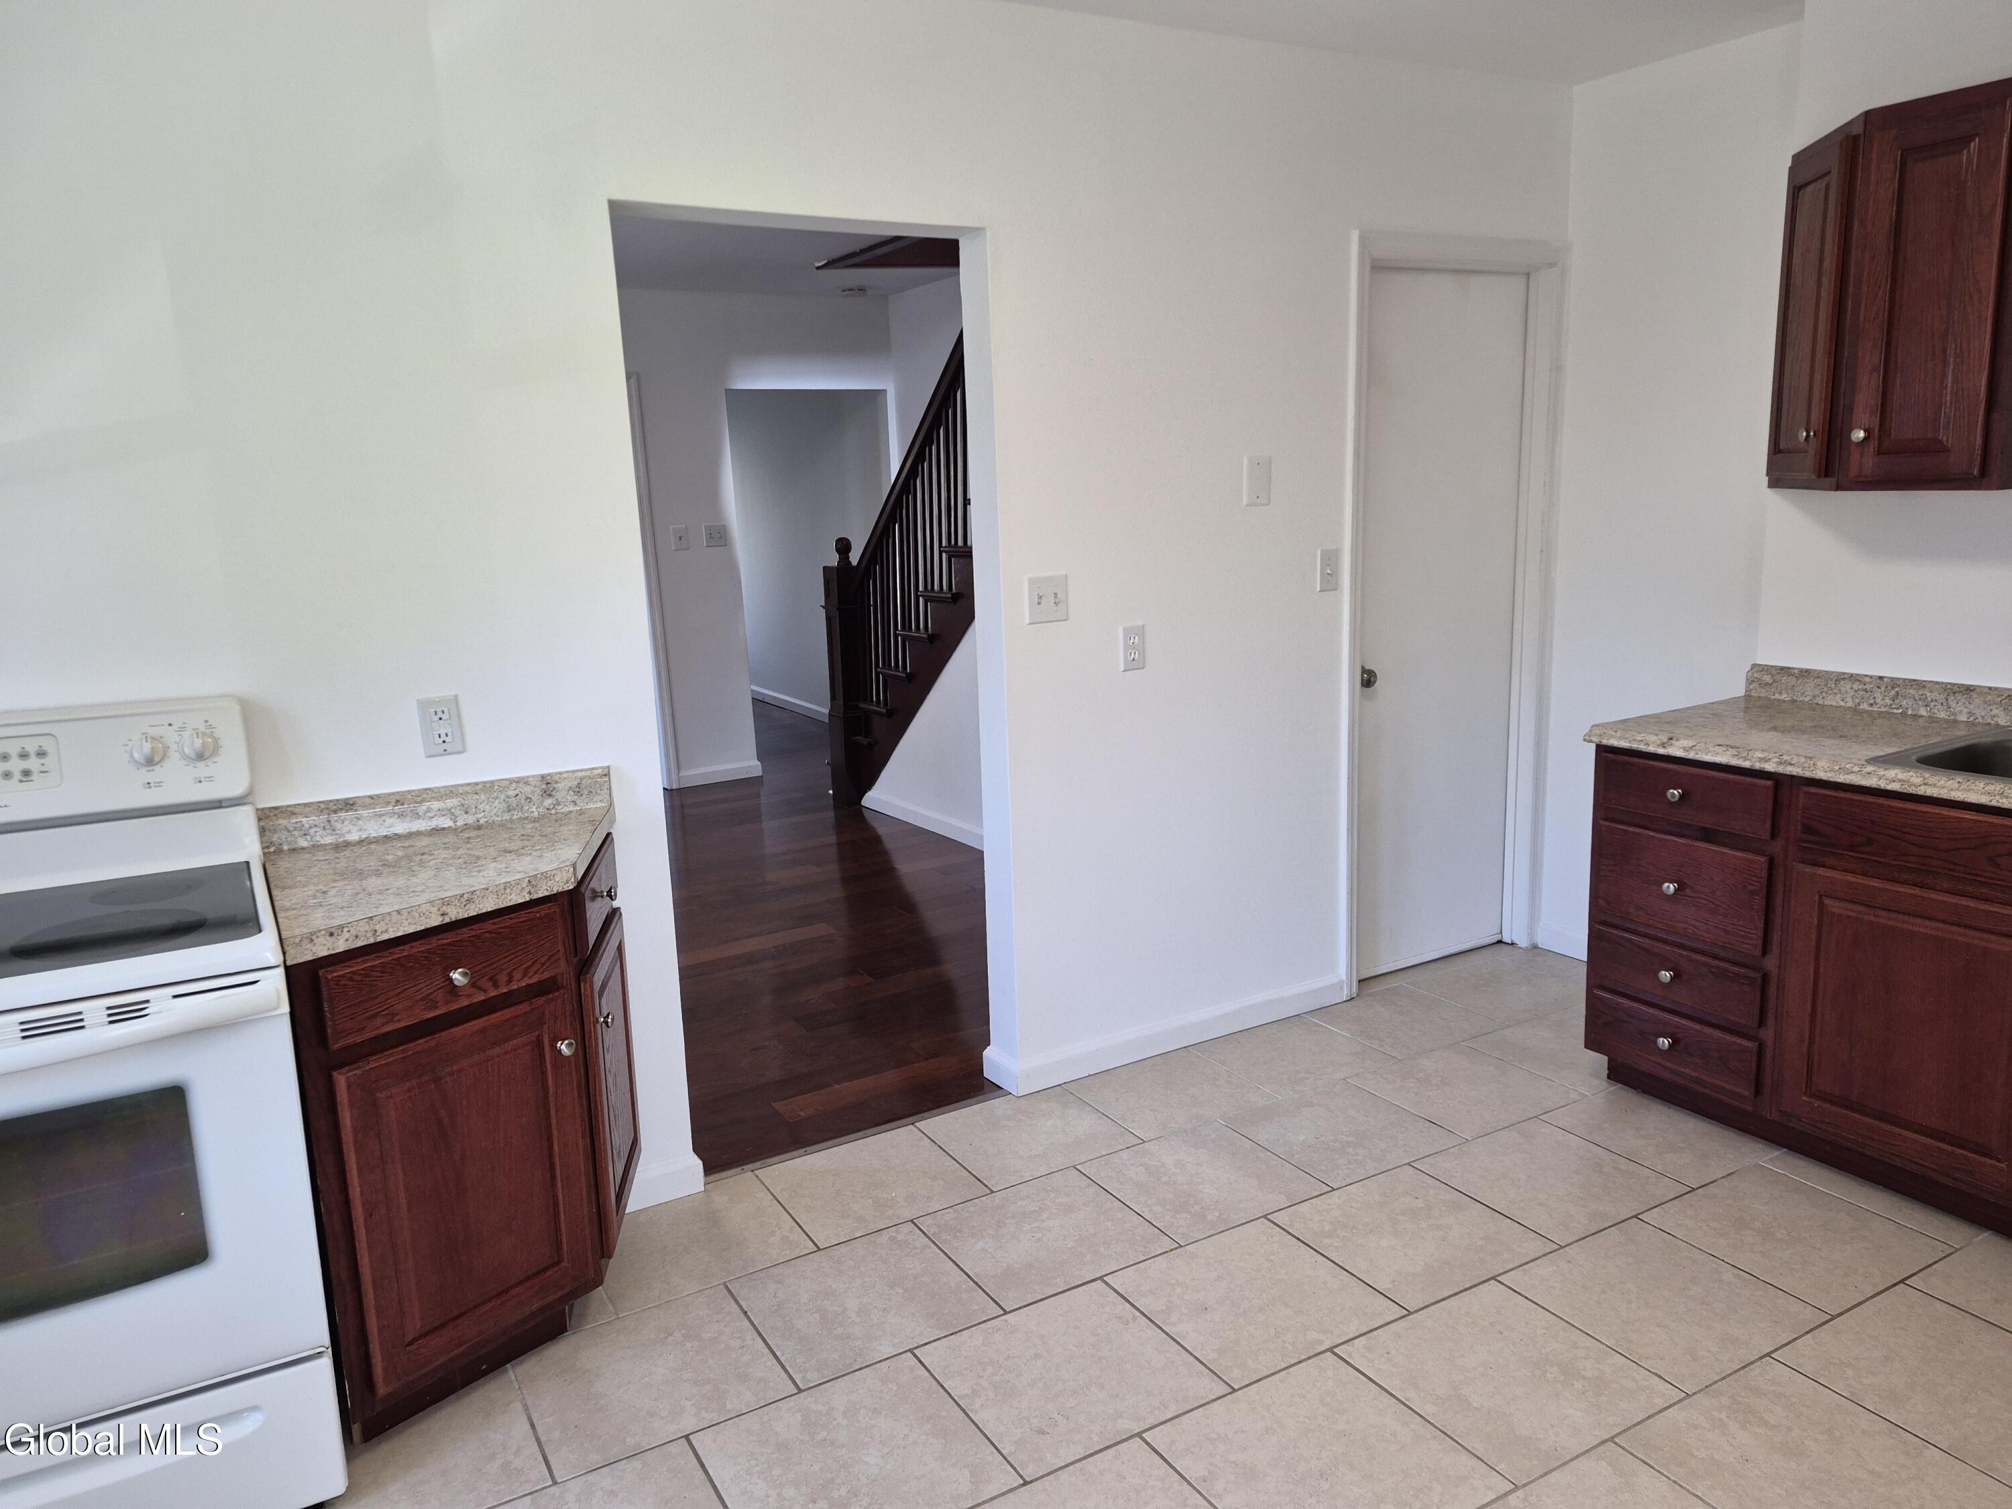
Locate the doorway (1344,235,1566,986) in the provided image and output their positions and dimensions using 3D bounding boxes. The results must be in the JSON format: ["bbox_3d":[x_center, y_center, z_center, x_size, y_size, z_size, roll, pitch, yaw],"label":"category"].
[{"bbox_3d":[1.292,-0.399,3.978,0.833,2.153,0.151,-8,12,-29],"label":"doorway"}]

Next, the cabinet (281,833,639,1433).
[{"bbox_3d":[-0.916,0.643,2.431,0.622,0.852,0.607,-10,13,-34],"label":"cabinet"}]

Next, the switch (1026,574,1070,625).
[{"bbox_3d":[0.106,-0.371,3.208,0.115,0.114,0.013,-8,12,-29],"label":"switch"}]

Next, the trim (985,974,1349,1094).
[{"bbox_3d":[0.477,0.734,3.691,1.139,0.096,0.145,-8,12,-29],"label":"trim"}]

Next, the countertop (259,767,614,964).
[{"bbox_3d":[-0.928,0.167,2.335,0.636,0.119,0.622,-8,12,-29],"label":"countertop"}]

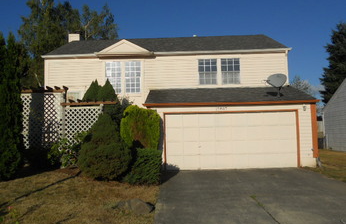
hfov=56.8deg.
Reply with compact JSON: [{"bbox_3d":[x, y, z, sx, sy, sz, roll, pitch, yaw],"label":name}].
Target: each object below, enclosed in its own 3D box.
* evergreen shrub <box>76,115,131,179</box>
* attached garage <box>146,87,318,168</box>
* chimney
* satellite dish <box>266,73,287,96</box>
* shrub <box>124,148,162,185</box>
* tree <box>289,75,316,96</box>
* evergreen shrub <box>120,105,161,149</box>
[{"bbox_3d":[-2.407,1.153,11.101,1.800,2.170,1.700,-1,-5,2],"label":"evergreen shrub"},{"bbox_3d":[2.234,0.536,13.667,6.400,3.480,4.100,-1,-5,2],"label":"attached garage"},{"bbox_3d":[-6.128,-4.477,19.928,0.700,0.850,0.750,-1,-5,2],"label":"chimney"},{"bbox_3d":[3.947,-1.005,12.230,0.800,0.930,0.520,-6,-6,44],"label":"satellite dish"},{"bbox_3d":[-0.929,1.675,10.146,1.200,1.000,1.150,-1,-5,2],"label":"shrub"},{"bbox_3d":[16.143,-0.297,39.658,4.200,8.680,4.200,-1,-5,2],"label":"tree"},{"bbox_3d":[-1.134,0.980,11.313,1.400,2.470,1.300,-1,-5,2],"label":"evergreen shrub"}]

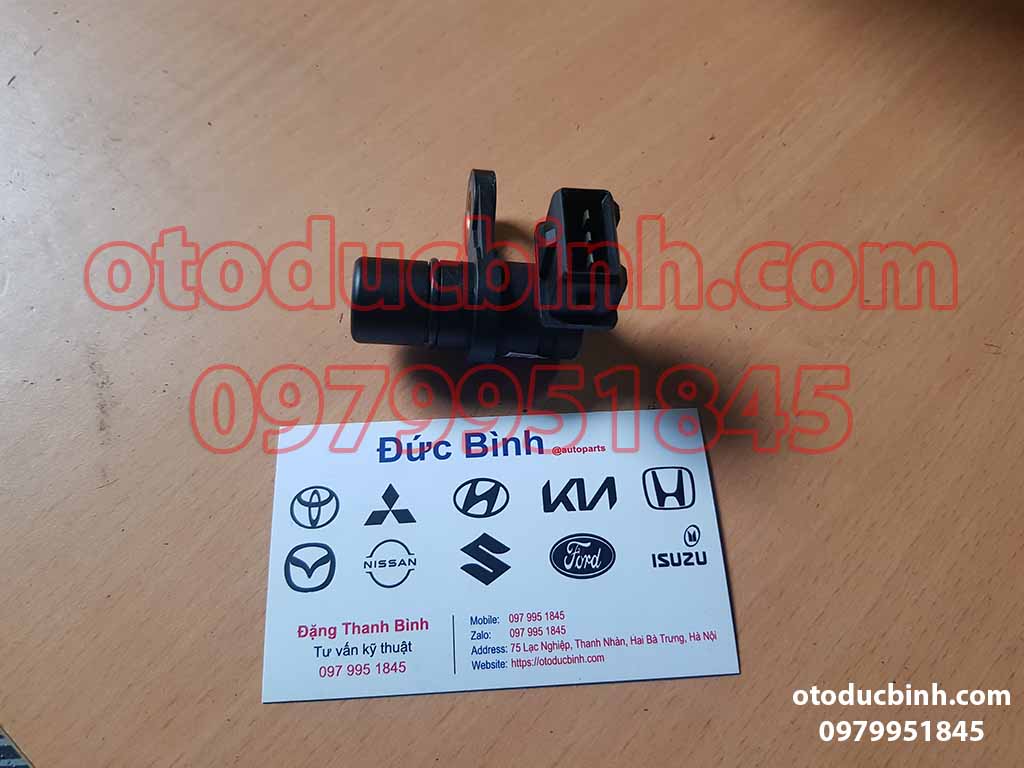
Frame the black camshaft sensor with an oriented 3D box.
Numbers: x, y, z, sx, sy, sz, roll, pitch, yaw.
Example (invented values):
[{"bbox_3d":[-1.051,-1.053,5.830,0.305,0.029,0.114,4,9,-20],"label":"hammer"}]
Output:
[{"bbox_3d":[-0.007,-0.029,0.161,0.053,0.035,0.045,-1,67,-7],"label":"black camshaft sensor"}]

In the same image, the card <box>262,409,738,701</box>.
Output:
[{"bbox_3d":[-0.003,0.032,0.155,0.090,0.001,0.054,-2,67,-3],"label":"card"}]

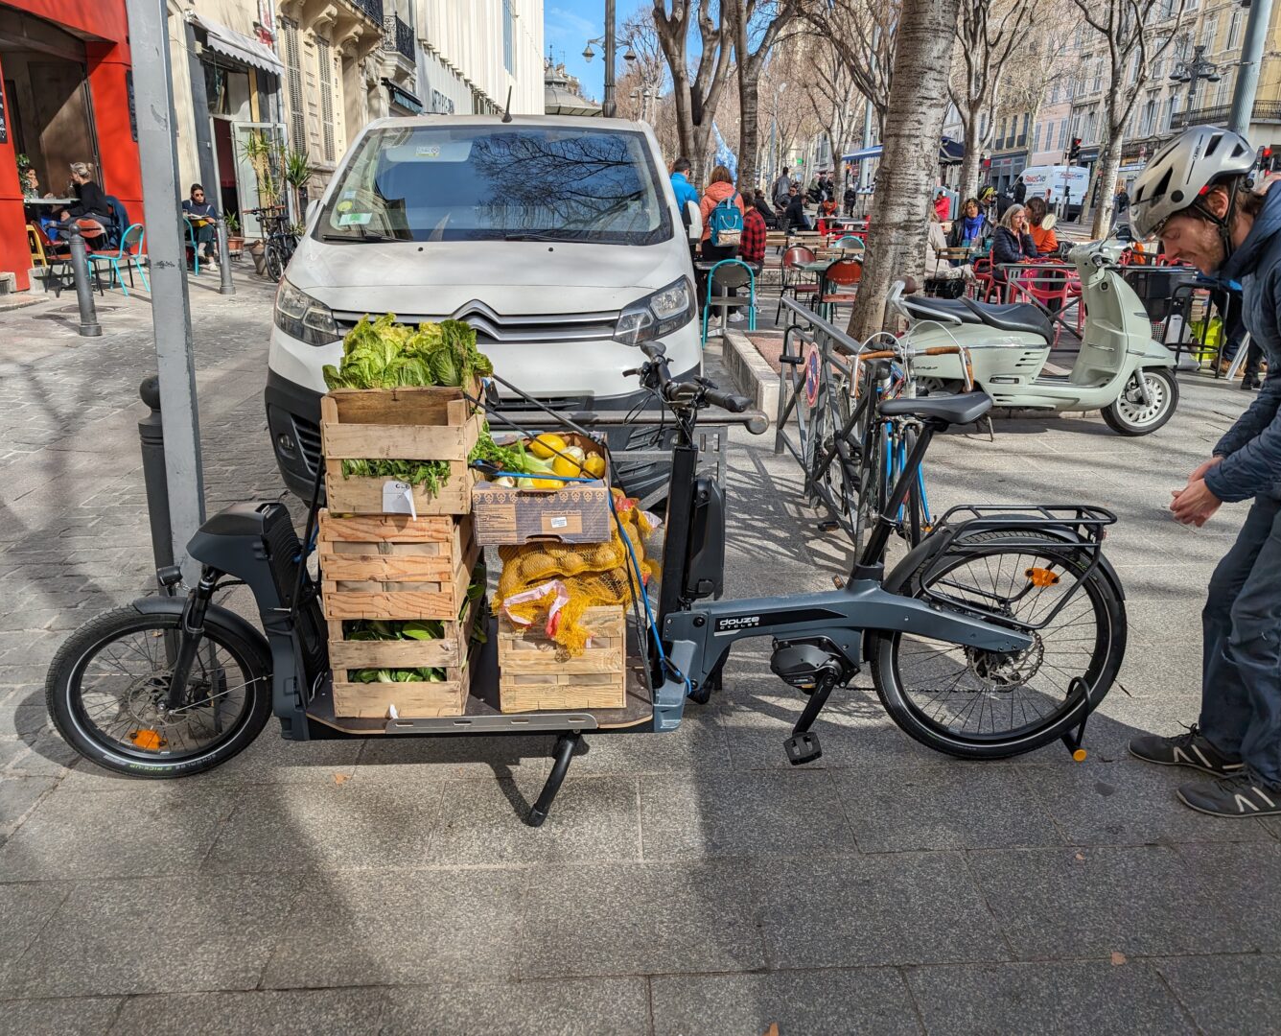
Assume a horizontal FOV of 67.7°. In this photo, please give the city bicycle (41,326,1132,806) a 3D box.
[{"bbox_3d":[-0.092,0.145,2.374,2.767,1.080,0.660,0,17,-4],"label":"city bicycle"}]

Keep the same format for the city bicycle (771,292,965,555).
[{"bbox_3d":[0.885,-0.340,3.720,0.450,1.000,1.700,2,18,3],"label":"city bicycle"}]

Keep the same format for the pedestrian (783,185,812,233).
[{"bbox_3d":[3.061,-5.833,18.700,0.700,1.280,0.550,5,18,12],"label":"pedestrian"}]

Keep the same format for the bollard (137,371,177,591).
[{"bbox_3d":[-1.289,0.079,2.666,0.120,0.950,0.120,1,17,0],"label":"bollard"}]

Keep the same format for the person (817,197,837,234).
[{"bbox_3d":[3.789,-5.922,19.300,0.520,1.220,0.650,4,18,8],"label":"person"}]

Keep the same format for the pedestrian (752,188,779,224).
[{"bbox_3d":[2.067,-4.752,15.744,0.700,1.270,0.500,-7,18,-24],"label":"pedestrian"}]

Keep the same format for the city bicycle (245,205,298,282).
[{"bbox_3d":[-4.946,-3.924,13.650,0.600,1.030,1.600,5,17,11],"label":"city bicycle"}]

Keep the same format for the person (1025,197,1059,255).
[{"bbox_3d":[4.217,-2.872,10.546,0.700,1.280,0.500,15,22,39],"label":"person"}]

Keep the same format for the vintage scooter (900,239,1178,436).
[{"bbox_3d":[2.366,-1.079,5.631,1.880,1.200,0.720,0,17,-4],"label":"vintage scooter"}]

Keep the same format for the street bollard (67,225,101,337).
[{"bbox_3d":[-4.409,-1.872,7.550,0.155,0.850,0.155,1,18,0],"label":"street bollard"}]

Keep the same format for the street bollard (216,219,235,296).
[{"bbox_3d":[-4.523,-2.883,10.400,0.155,0.840,0.155,1,18,0],"label":"street bollard"}]

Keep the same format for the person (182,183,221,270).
[{"bbox_3d":[-6.067,-4.053,13.200,0.550,1.180,0.750,-7,20,-25],"label":"person"}]

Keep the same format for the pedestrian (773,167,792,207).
[{"bbox_3d":[3.255,-7.199,22.000,0.500,1.740,0.400,5,18,11],"label":"pedestrian"}]

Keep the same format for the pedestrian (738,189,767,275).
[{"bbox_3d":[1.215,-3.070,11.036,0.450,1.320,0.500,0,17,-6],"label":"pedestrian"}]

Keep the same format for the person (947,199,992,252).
[{"bbox_3d":[3.836,-3.095,11.244,0.520,1.280,0.700,5,17,14],"label":"person"}]

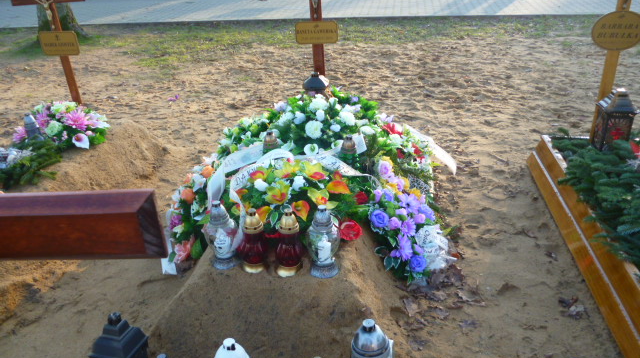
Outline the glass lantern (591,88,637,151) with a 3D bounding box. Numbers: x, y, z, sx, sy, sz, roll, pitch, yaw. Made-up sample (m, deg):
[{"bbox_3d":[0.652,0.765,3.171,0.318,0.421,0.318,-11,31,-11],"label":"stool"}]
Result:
[{"bbox_3d":[1.648,-0.333,2.857,0.175,0.330,0.175,-4,26,-3],"label":"glass lantern"}]

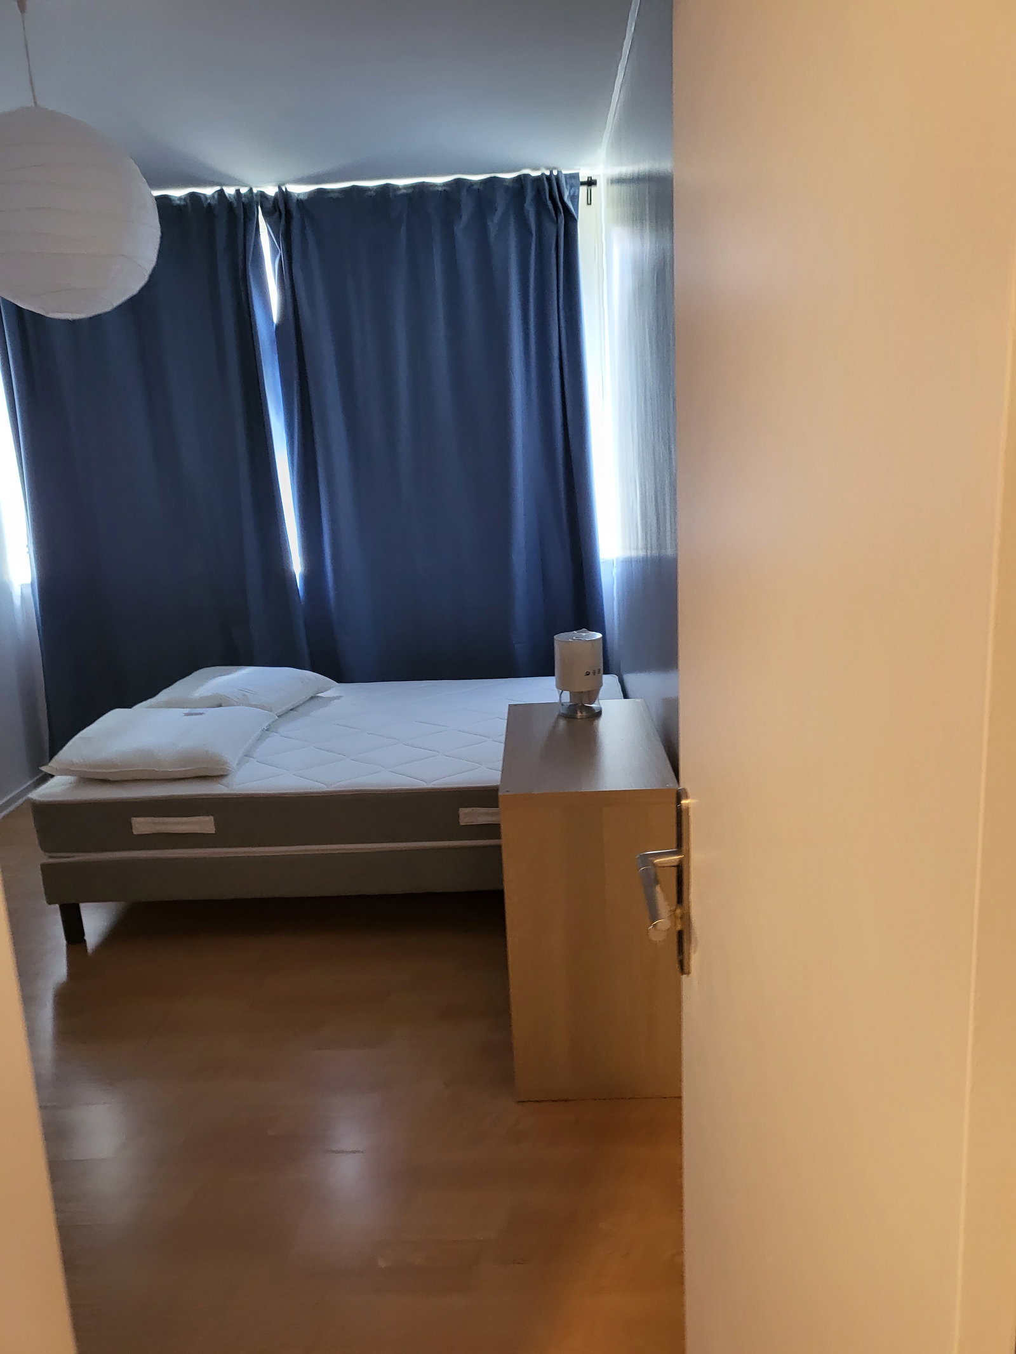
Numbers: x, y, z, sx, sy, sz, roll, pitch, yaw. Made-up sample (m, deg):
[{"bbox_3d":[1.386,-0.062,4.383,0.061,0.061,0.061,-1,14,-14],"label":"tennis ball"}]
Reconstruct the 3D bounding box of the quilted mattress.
[{"bbox_3d":[-0.493,0.272,3.791,1.910,0.178,1.420,-2,13,3],"label":"quilted mattress"}]

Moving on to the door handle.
[{"bbox_3d":[0.171,0.244,1.075,0.060,0.220,0.155,-2,13,2],"label":"door handle"}]

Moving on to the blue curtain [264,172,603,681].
[{"bbox_3d":[-0.266,-0.776,4.368,1.320,2.470,0.130,-2,13,2],"label":"blue curtain"}]

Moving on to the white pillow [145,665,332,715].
[{"bbox_3d":[-1.081,0.055,4.167,0.640,0.140,0.610,0,14,14],"label":"white pillow"}]

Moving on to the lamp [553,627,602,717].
[{"bbox_3d":[0.196,-0.011,2.802,0.127,0.232,0.127,-2,13,2],"label":"lamp"}]

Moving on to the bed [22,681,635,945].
[{"bbox_3d":[-0.485,0.430,3.828,1.910,0.500,1.410,-2,13,3],"label":"bed"}]

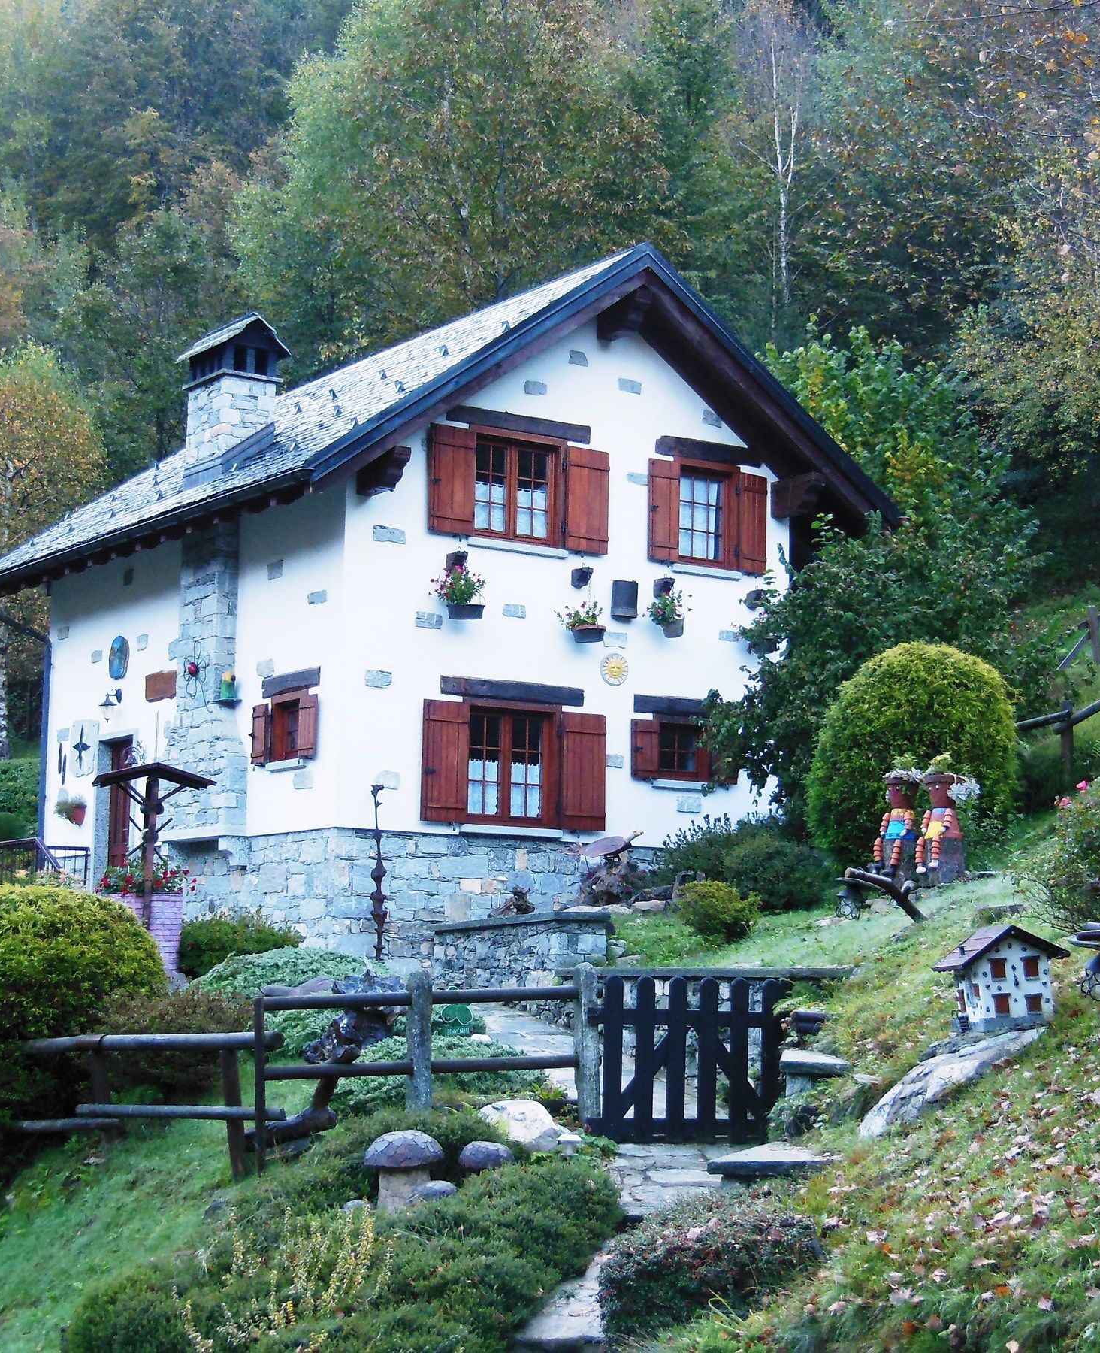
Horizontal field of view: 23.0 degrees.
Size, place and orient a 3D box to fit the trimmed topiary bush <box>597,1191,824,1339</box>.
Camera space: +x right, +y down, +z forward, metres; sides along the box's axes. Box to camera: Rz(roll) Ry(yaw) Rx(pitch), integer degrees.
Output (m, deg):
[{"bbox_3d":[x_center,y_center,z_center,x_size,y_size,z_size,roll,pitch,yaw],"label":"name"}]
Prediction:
[{"bbox_3d":[0.676,2.469,11.400,0.950,0.520,1.000,1,-7,0],"label":"trimmed topiary bush"}]

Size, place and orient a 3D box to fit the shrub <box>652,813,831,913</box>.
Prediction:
[{"bbox_3d":[1.782,1.736,25.200,1.500,0.900,1.150,6,-8,-32],"label":"shrub"}]

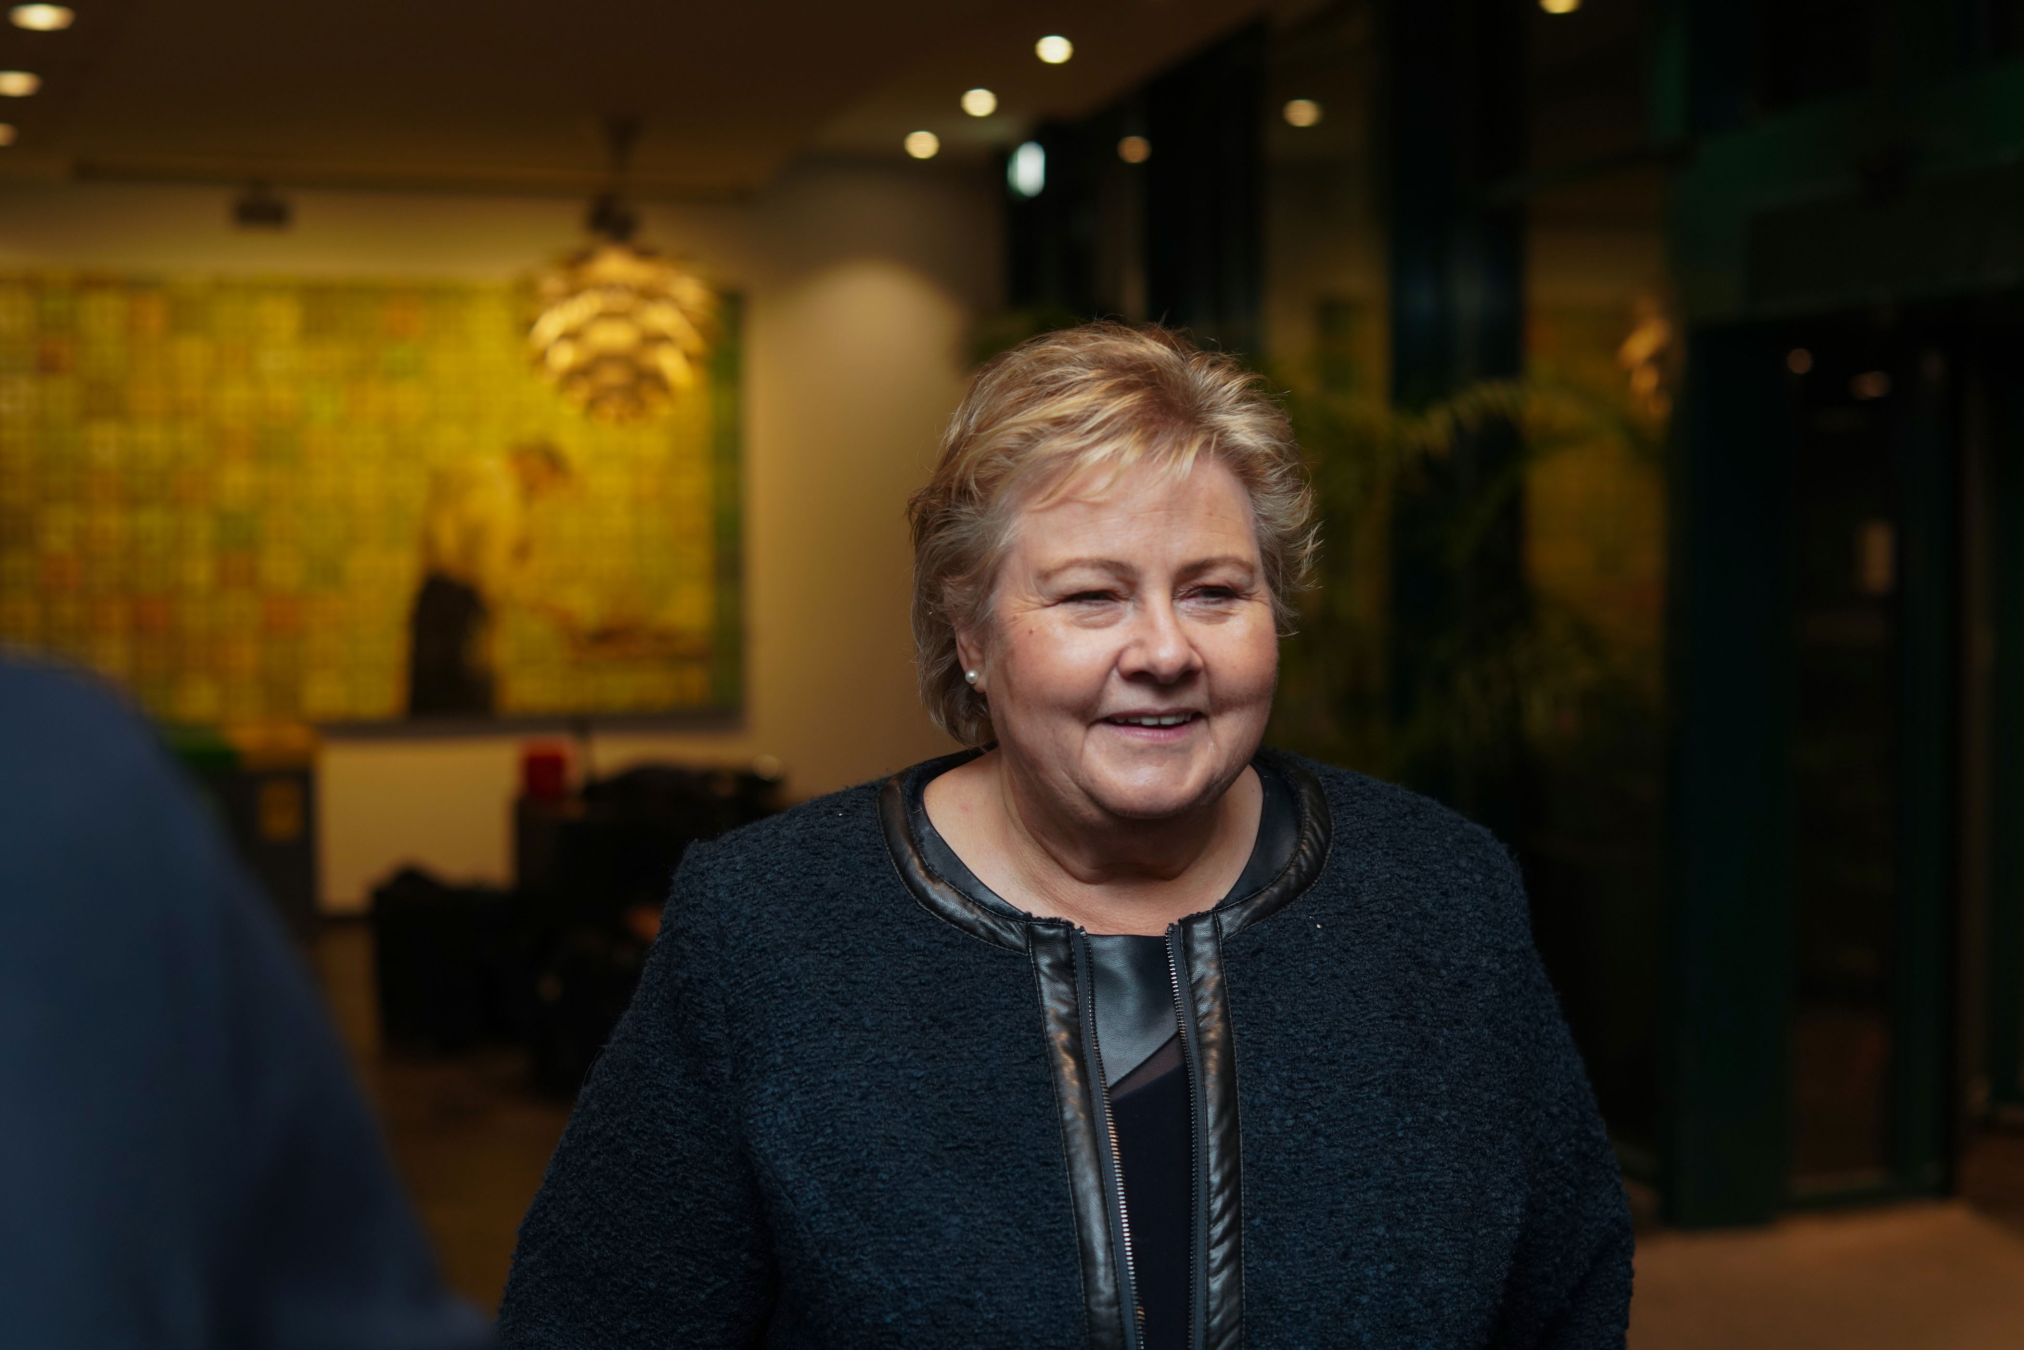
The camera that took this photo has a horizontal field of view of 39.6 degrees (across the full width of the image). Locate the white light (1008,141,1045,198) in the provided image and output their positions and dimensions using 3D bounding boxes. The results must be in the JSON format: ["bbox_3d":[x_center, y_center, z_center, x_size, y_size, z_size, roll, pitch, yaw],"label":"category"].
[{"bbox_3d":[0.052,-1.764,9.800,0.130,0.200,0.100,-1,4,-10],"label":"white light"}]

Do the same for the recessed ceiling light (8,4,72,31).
[{"bbox_3d":[-2.350,-1.591,6.800,0.150,0.040,0.150,-1,4,-20],"label":"recessed ceiling light"}]

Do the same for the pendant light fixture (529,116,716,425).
[{"bbox_3d":[-1.178,-1.224,8.500,0.520,0.930,0.520,-1,4,-17],"label":"pendant light fixture"}]

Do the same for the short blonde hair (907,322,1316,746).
[{"bbox_3d":[0.053,-0.075,1.500,0.210,0.230,0.225,-1,4,-20],"label":"short blonde hair"}]

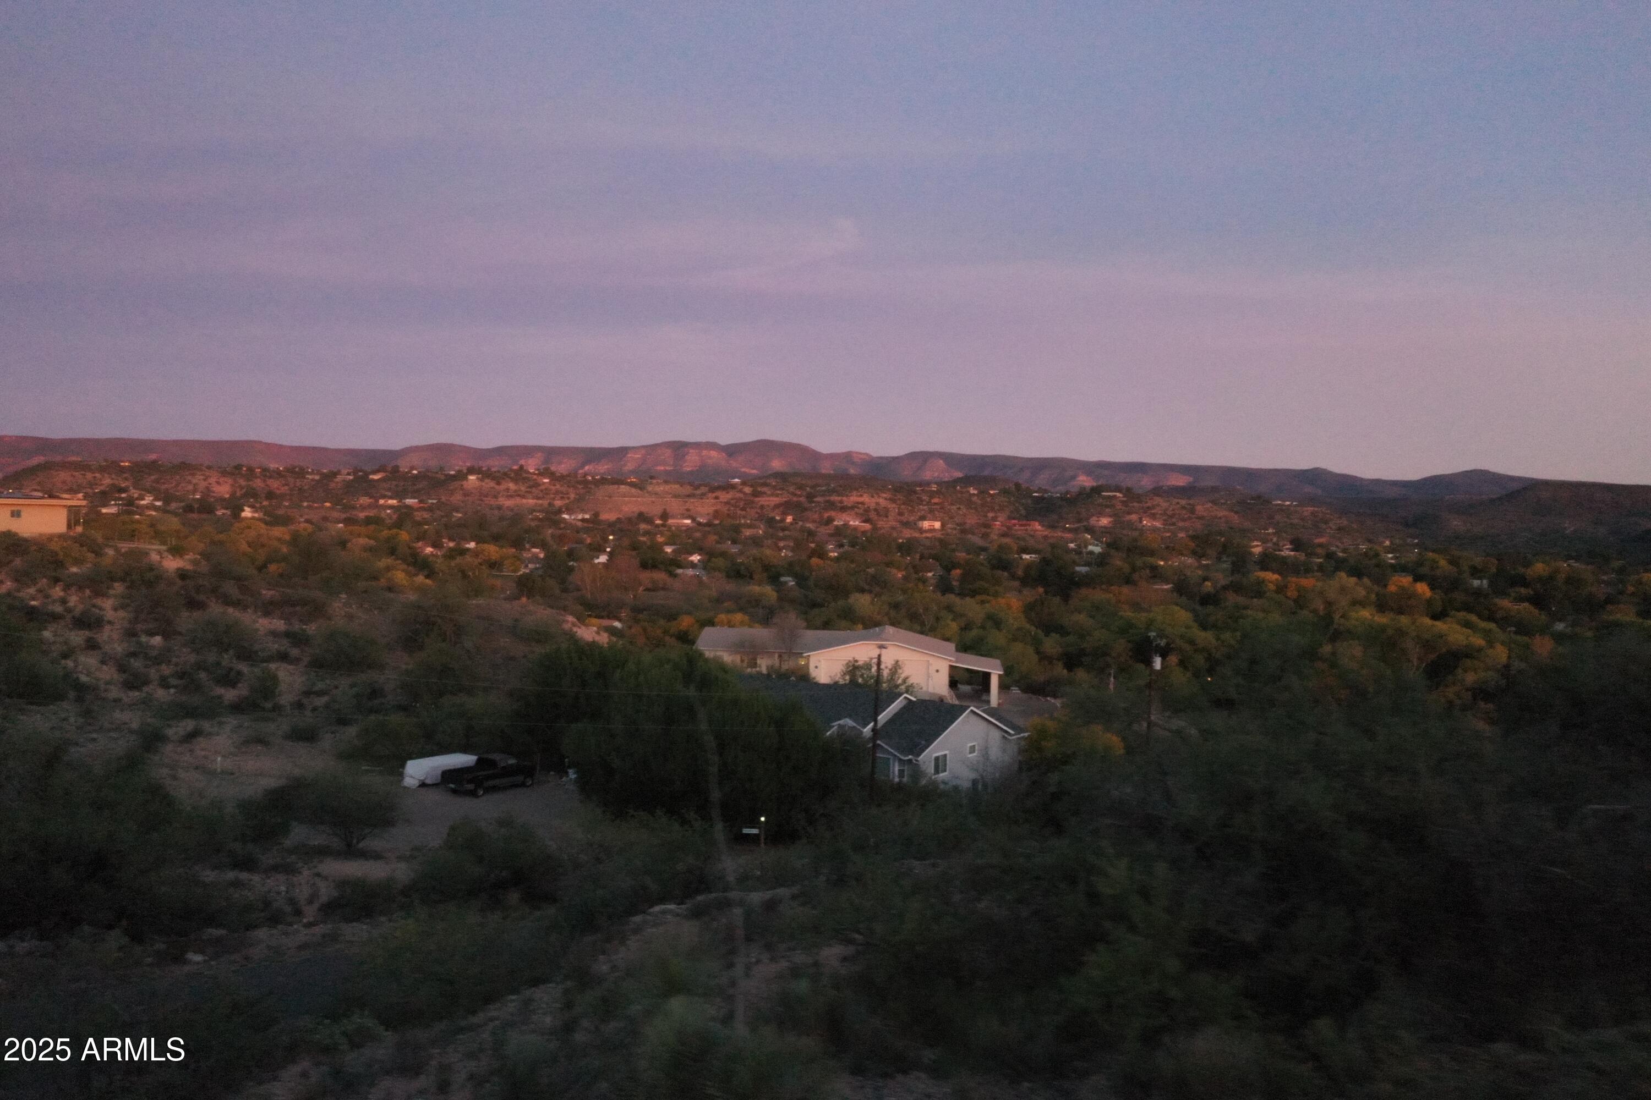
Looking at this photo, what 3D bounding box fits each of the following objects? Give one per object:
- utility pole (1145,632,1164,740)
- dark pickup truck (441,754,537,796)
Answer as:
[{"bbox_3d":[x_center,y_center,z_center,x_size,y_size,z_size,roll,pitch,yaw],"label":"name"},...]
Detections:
[{"bbox_3d":[23.009,10.582,90.000,0.900,9.600,0.500,2,2,11],"label":"utility pole"},{"bbox_3d":[-18.290,12.287,70.300,1.970,1.850,5.550,3,2,32],"label":"dark pickup truck"}]

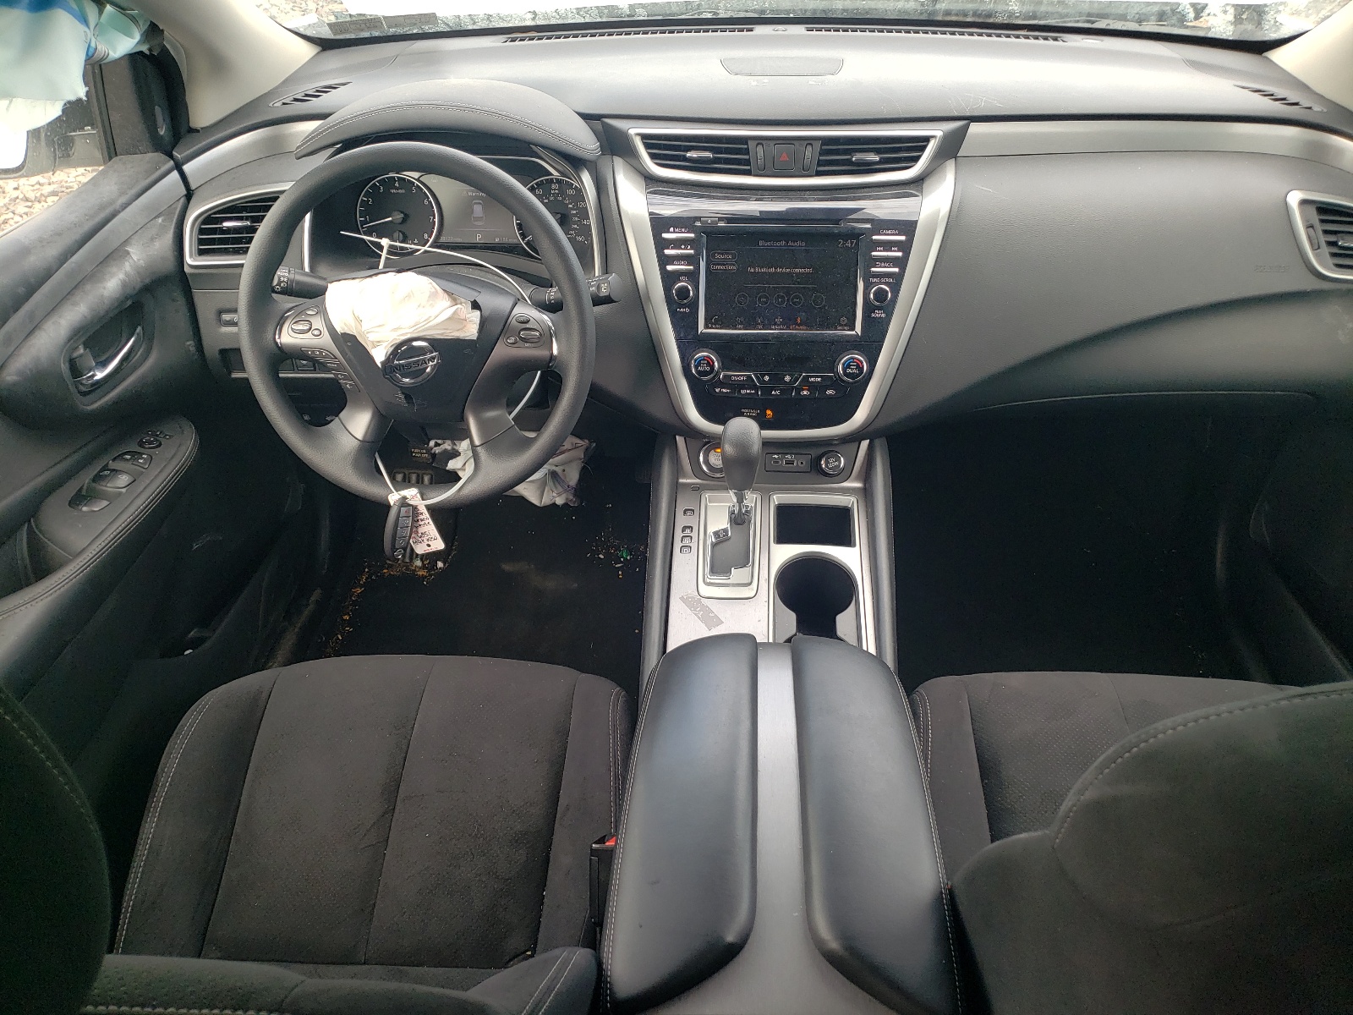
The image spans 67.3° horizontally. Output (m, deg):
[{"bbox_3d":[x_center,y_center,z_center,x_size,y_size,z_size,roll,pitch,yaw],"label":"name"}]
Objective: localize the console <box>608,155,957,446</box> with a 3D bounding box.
[{"bbox_3d":[0.123,-0.239,1.188,0.378,0.318,0.091,2,11,3],"label":"console"}]

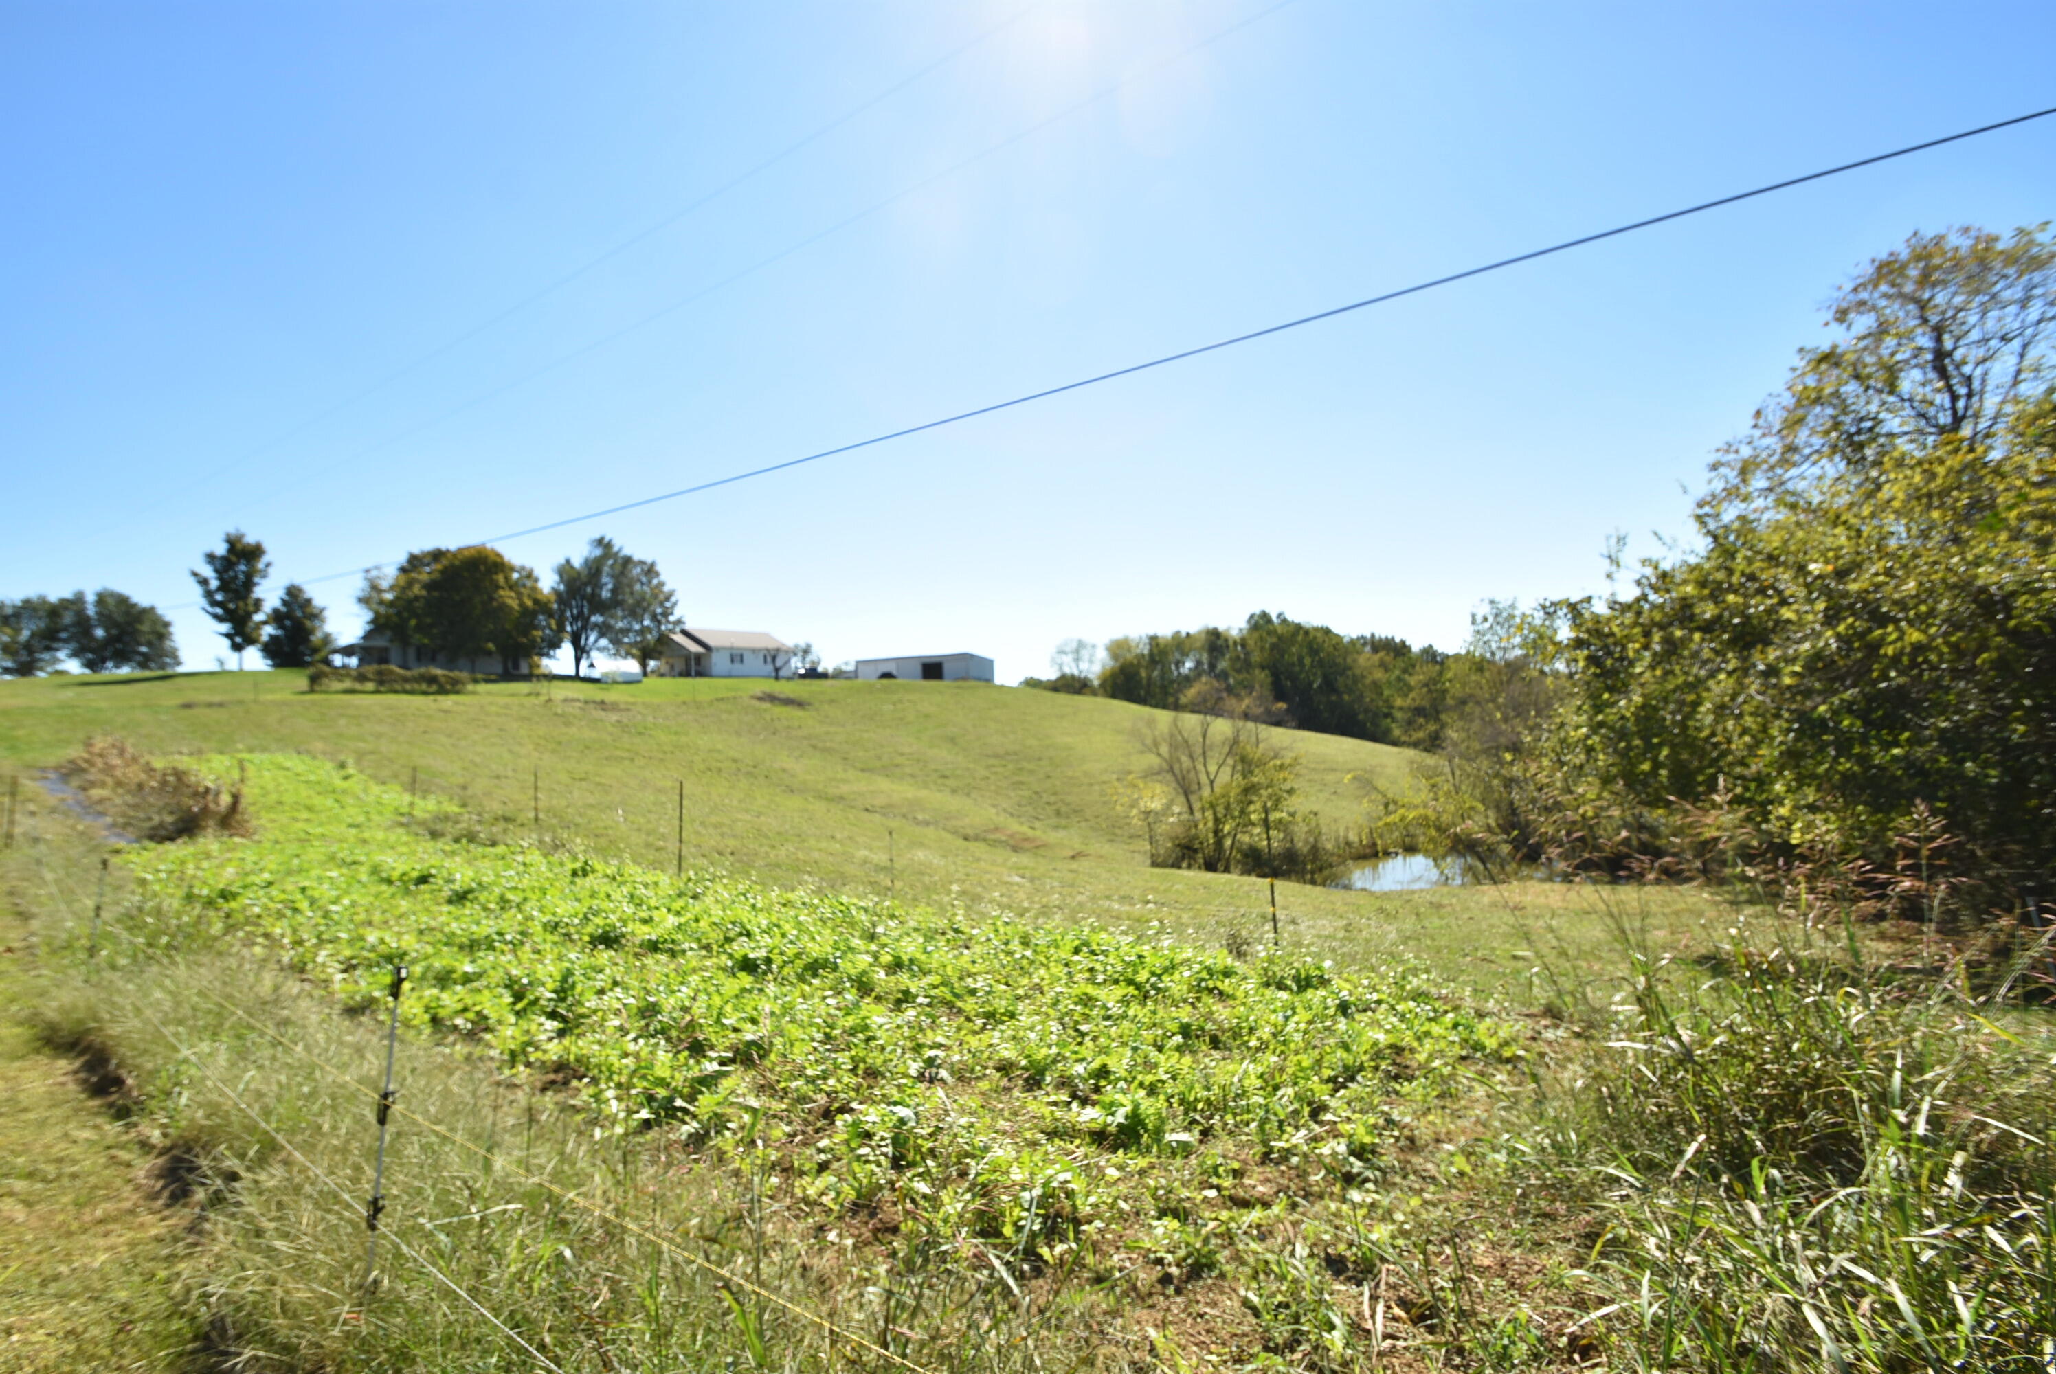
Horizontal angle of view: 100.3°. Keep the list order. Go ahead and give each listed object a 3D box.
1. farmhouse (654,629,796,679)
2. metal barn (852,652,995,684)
[{"bbox_3d":[-33.600,-3.340,94.400,9.700,5.700,13.150,-4,-2,35],"label":"farmhouse"},{"bbox_3d":[-14.380,-1.830,119.850,17.300,4.350,8.150,-3,-2,21],"label":"metal barn"}]

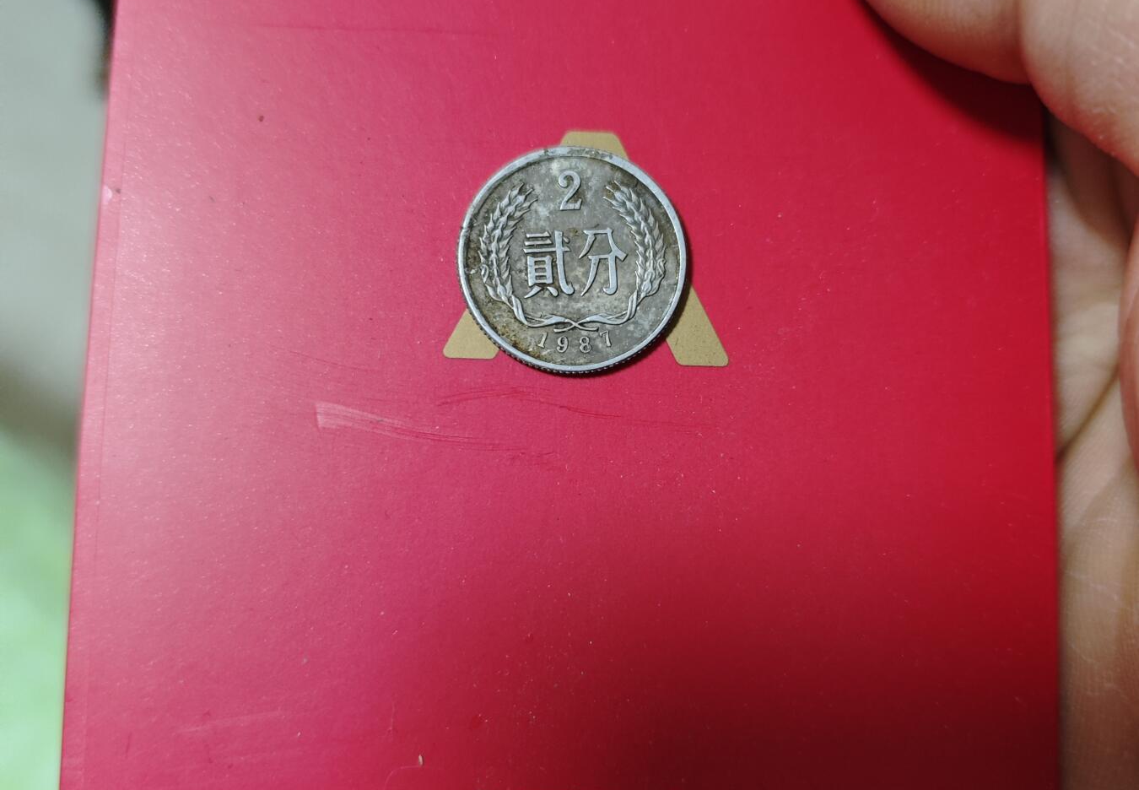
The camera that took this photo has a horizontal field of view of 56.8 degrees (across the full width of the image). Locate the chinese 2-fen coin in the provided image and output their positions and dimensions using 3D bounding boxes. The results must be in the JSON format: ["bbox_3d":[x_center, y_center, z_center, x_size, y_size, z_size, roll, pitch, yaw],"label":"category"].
[{"bbox_3d":[0.000,-0.012,0.097,0.021,0.002,0.021,2,83,-2],"label":"chinese 2-fen coin"}]

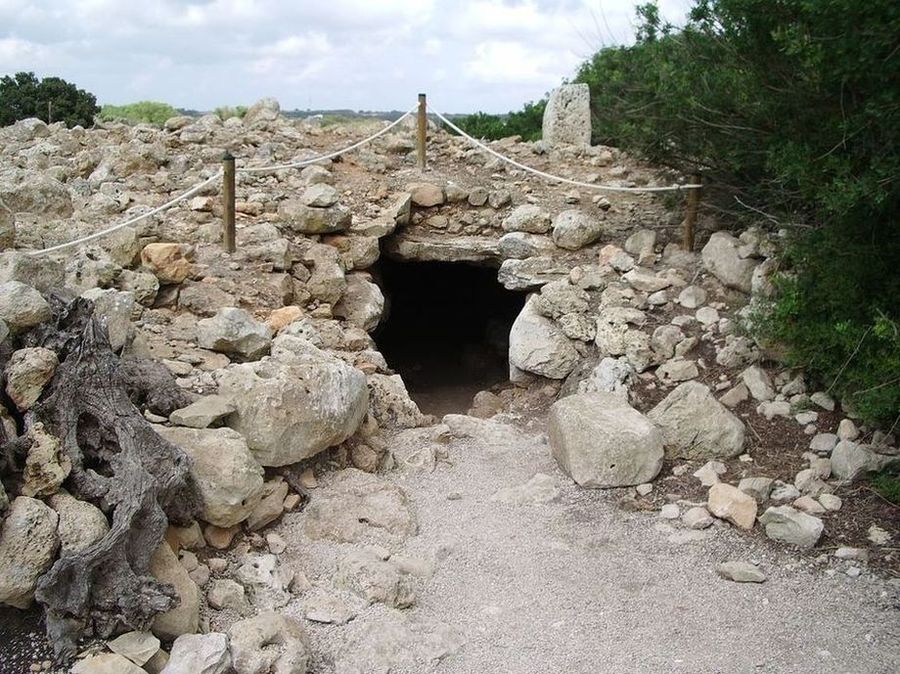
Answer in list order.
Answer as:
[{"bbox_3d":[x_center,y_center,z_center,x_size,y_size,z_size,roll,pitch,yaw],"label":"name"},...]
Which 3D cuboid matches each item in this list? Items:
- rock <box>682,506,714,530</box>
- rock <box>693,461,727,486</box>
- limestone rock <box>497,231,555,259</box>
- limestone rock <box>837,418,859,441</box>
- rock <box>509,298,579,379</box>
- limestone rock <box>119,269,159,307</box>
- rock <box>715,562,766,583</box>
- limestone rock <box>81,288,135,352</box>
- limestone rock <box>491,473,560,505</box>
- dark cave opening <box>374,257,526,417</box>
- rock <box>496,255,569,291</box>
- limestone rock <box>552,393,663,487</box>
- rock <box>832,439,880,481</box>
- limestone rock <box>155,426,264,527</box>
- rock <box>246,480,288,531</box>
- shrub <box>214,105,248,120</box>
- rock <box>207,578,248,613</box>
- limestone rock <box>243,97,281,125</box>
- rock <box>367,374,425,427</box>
[{"bbox_3d":[1.097,0.802,4.019,0.125,0.080,0.100,1,14,0],"label":"rock"},{"bbox_3d":[1.212,0.638,4.250,0.155,0.100,0.125,0,14,0],"label":"rock"},{"bbox_3d":[0.502,-0.594,5.900,0.370,0.165,0.280,0,14,0],"label":"limestone rock"},{"bbox_3d":[1.967,0.458,4.500,0.108,0.100,0.090,0,14,0],"label":"limestone rock"},{"bbox_3d":[0.566,0.009,5.510,0.400,0.420,0.380,1,14,6],"label":"rock"},{"bbox_3d":[-1.792,-0.285,5.233,0.240,0.210,0.230,-5,15,-19],"label":"limestone rock"},{"bbox_3d":[1.082,0.874,3.376,0.175,0.050,0.100,5,15,19],"label":"rock"},{"bbox_3d":[-1.837,-0.086,4.878,0.260,0.330,0.250,1,14,0],"label":"limestone rock"},{"bbox_3d":[0.352,0.706,4.250,0.330,0.070,0.260,0,14,0],"label":"limestone rock"},{"bbox_3d":[0.003,0.007,5.900,0.970,1.050,0.750,0,14,0],"label":"dark cave opening"},{"bbox_3d":[0.514,-0.388,5.465,0.430,0.180,0.360,1,14,5],"label":"rock"},{"bbox_3d":[0.780,0.517,4.550,0.540,0.420,0.430,2,14,10],"label":"limestone rock"},{"bbox_3d":[1.914,0.582,4.282,0.240,0.150,0.200,6,15,25],"label":"rock"},{"bbox_3d":[-1.013,0.583,3.799,0.470,0.350,0.390,-4,14,-15],"label":"limestone rock"},{"bbox_3d":[-0.783,0.719,3.882,0.190,0.180,0.220,-3,14,-12],"label":"rock"},{"bbox_3d":[-4.677,-4.565,19.473,0.800,0.800,0.750,-3,14,-13],"label":"shrub"},{"bbox_3d":[-0.791,0.919,3.232,0.150,0.085,0.125,-4,14,-15],"label":"rock"},{"bbox_3d":[-2.313,-2.779,11.159,0.460,0.350,0.380,-3,14,-11],"label":"limestone rock"},{"bbox_3d":[-0.321,0.367,5.259,0.350,0.280,0.310,-1,14,-4],"label":"rock"}]

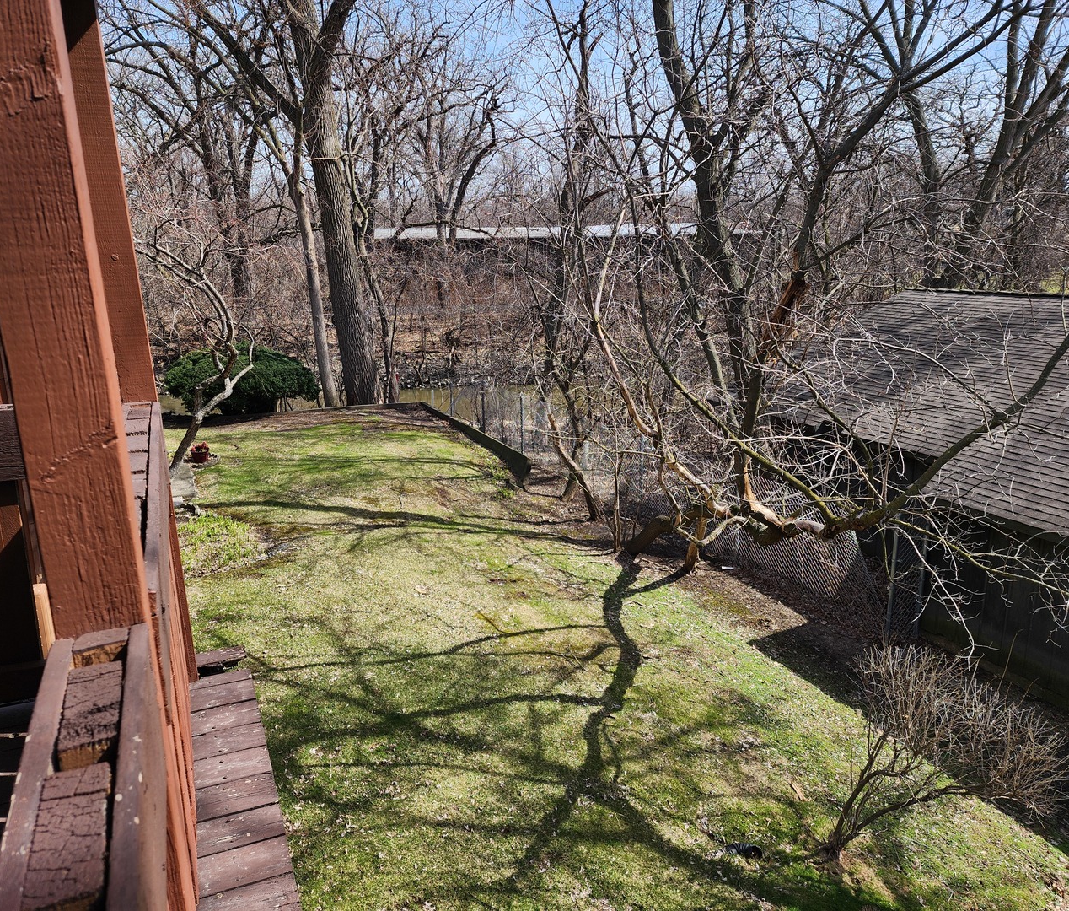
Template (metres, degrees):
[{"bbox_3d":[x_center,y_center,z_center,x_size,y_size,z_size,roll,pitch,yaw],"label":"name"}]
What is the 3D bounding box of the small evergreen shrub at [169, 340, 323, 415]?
[{"bbox_3d":[-7.358,-1.921,20.502,3.750,1.800,3.400,-6,15,-19],"label":"small evergreen shrub"}]

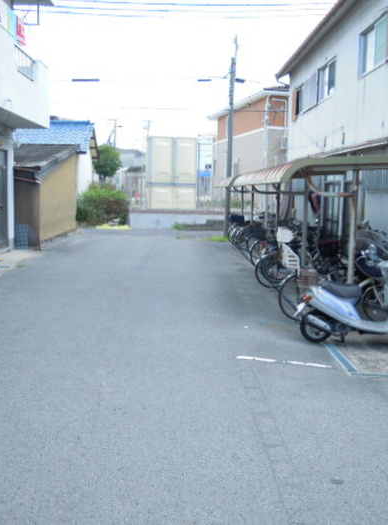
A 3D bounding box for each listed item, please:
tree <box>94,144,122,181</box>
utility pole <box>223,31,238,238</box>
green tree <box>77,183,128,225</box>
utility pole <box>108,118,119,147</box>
[{"bbox_3d":[-4.594,-4.193,30.109,1.700,4.000,1.700,1,7,-2],"label":"tree"},{"bbox_3d":[1.415,-4.817,22.003,0.400,7.640,0.400,1,7,-2],"label":"utility pole"},{"bbox_3d":[-4.378,-2.841,27.264,2.600,2.060,2.200,1,7,-2],"label":"green tree"},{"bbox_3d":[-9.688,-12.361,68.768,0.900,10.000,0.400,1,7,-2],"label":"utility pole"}]

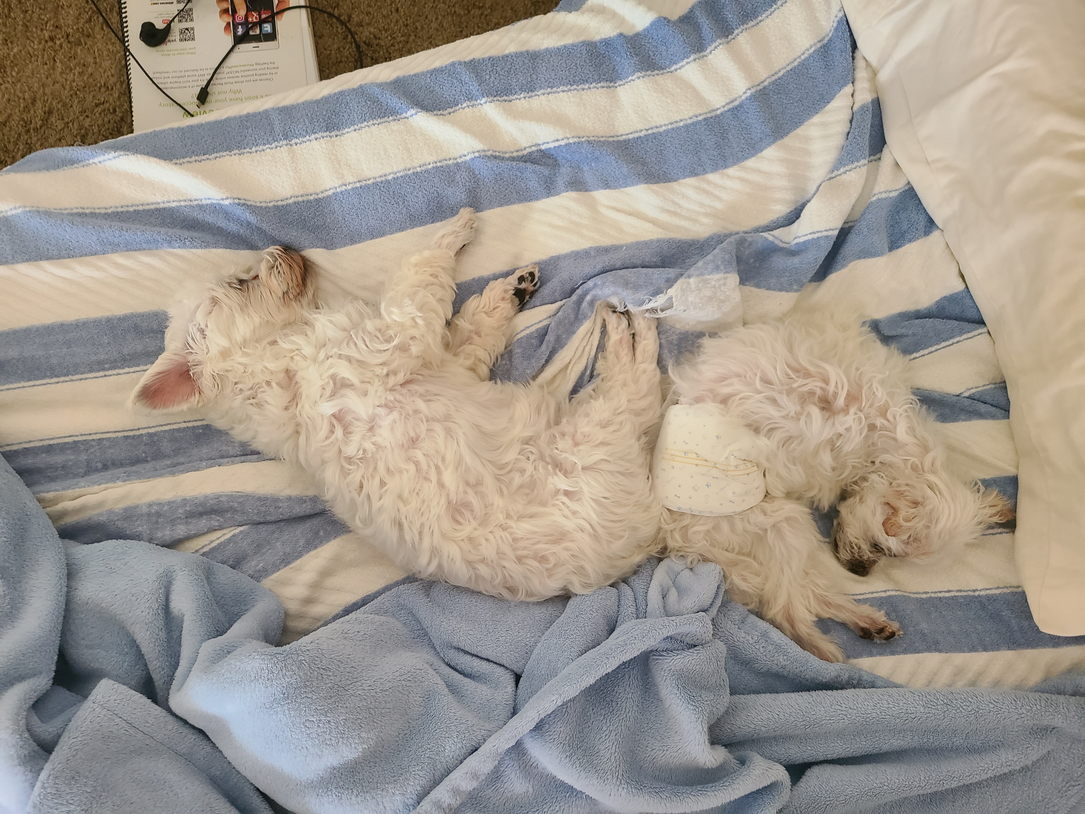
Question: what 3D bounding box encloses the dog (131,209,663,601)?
[{"bbox_3d":[-0.107,-0.022,0.800,0.545,0.175,0.335,25,87,1],"label":"dog"}]

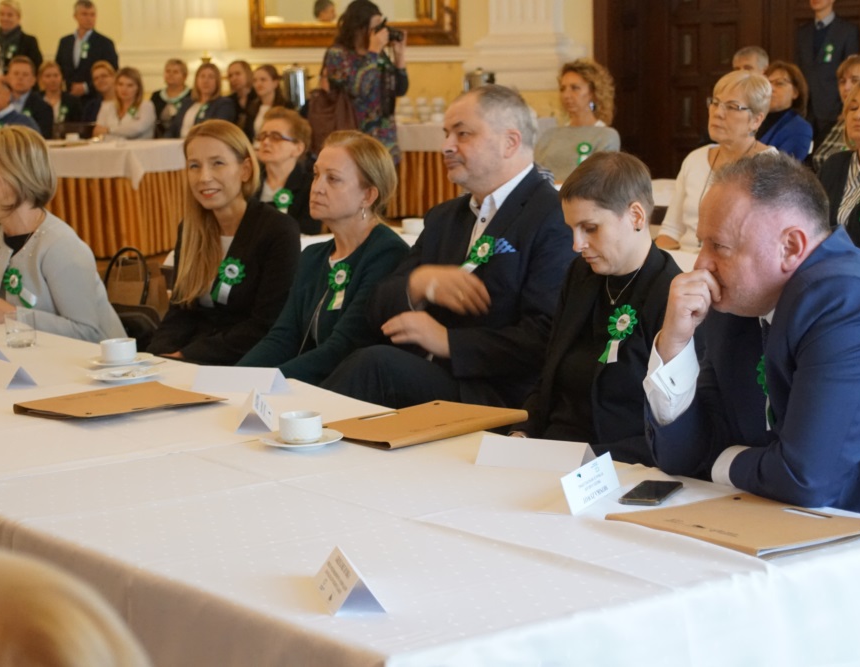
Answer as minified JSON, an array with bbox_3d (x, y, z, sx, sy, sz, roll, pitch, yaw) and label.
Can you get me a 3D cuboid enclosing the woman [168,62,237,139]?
[{"bbox_3d":[-1.566,-1.177,14.106,0.500,1.276,0.750,2,9,20],"label":"woman"}]

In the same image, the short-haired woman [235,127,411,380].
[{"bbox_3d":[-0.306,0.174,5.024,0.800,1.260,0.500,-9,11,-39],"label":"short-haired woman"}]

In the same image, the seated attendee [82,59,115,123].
[{"bbox_3d":[-2.345,-1.262,14.559,0.480,1.260,0.750,2,9,20],"label":"seated attendee"}]

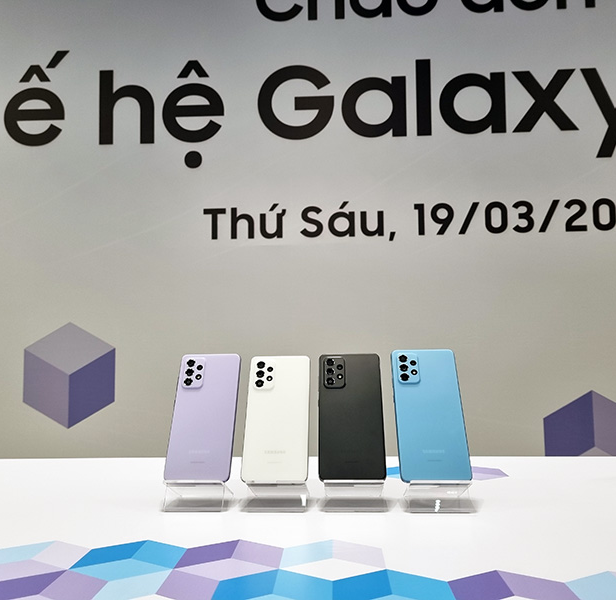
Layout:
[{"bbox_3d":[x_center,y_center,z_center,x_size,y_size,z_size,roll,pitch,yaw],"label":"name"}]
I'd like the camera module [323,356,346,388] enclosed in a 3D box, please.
[{"bbox_3d":[0.033,0.089,0.740,0.028,0.043,0.003,-2,-35,4],"label":"camera module"}]

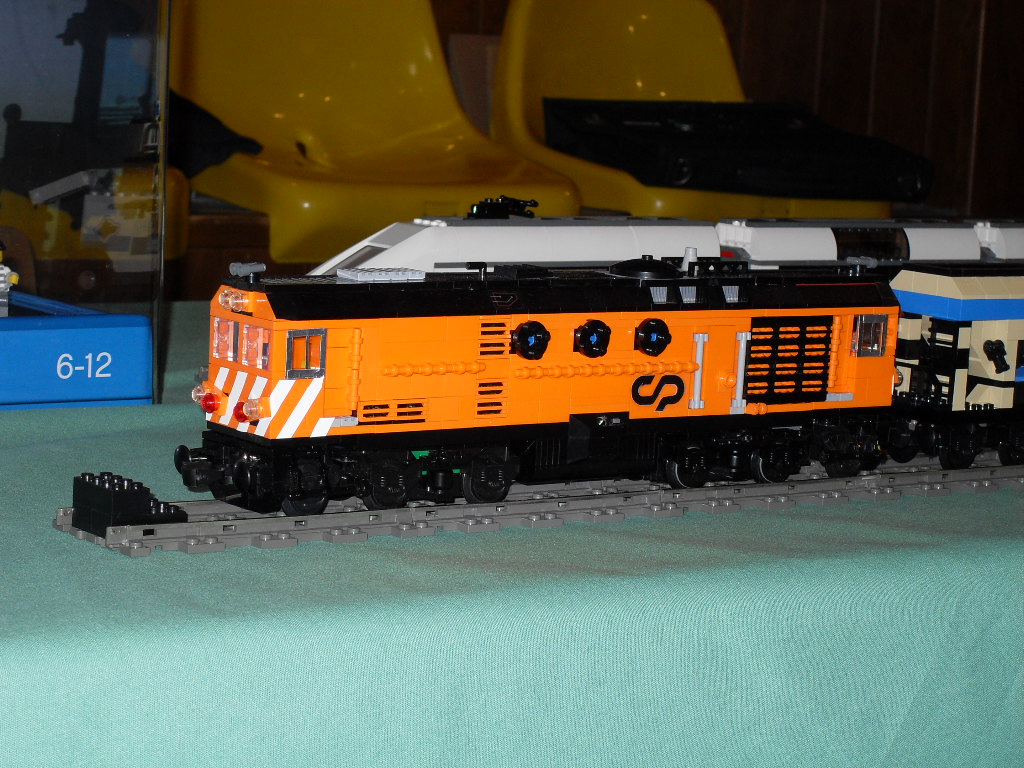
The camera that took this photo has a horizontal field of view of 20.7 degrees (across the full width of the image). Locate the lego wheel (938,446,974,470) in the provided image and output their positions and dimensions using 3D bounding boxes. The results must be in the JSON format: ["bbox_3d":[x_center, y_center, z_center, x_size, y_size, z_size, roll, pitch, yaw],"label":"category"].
[{"bbox_3d":[0.206,0.029,1.299,0.021,0.021,0.006,-2,10,-37],"label":"lego wheel"}]

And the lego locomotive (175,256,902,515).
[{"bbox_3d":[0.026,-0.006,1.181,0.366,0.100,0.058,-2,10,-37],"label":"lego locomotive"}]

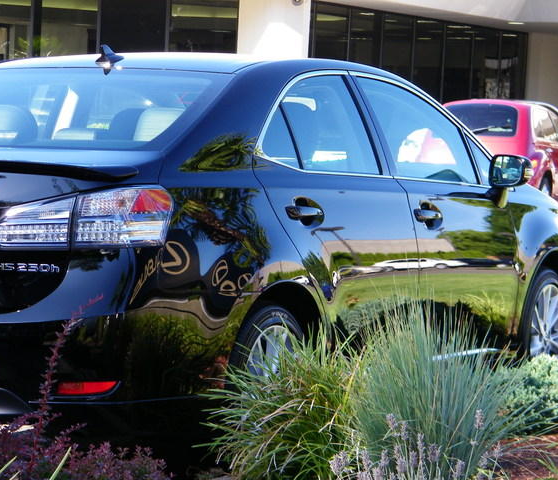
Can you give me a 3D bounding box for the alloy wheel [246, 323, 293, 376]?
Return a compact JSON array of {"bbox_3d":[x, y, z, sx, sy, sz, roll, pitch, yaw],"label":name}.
[{"bbox_3d":[-0.075,0.514,6.494,0.170,0.470,0.470,4,4,27],"label":"alloy wheel"}]

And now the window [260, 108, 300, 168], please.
[{"bbox_3d":[-0.014,-0.350,6.647,0.030,0.230,0.263,-23,-9,26],"label":"window"}]

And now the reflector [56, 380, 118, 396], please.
[{"bbox_3d":[-0.565,0.436,5.769,0.175,0.043,0.070,2,3,-1],"label":"reflector"}]

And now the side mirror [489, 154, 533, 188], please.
[{"bbox_3d":[0.969,-0.289,8.200,0.190,0.137,0.110,4,4,27],"label":"side mirror"}]

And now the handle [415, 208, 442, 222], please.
[{"bbox_3d":[0.564,-0.092,7.448,0.048,0.050,0.210,4,4,27],"label":"handle"}]

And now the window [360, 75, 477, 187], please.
[{"bbox_3d":[0.570,-0.425,7.808,0.040,0.443,0.854,-23,-9,26],"label":"window"}]

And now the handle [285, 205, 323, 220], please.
[{"bbox_3d":[0.088,-0.087,6.520,0.048,0.050,0.210,4,4,27],"label":"handle"}]

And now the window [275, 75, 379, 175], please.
[{"bbox_3d":[0.164,-0.420,7.038,0.040,0.398,0.651,-23,-9,26],"label":"window"}]

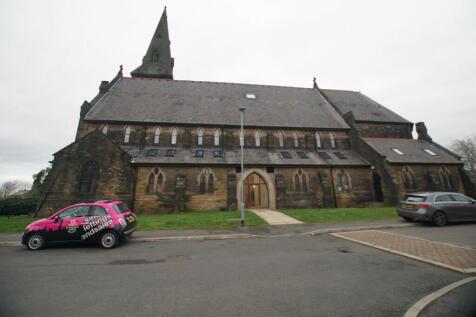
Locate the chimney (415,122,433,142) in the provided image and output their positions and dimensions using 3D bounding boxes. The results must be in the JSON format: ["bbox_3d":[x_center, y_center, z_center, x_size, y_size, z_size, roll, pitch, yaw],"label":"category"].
[{"bbox_3d":[21.280,-2.955,22.778,0.750,2.100,1.050,1,-14,-7],"label":"chimney"}]

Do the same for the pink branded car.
[{"bbox_3d":[-5.829,2.448,7.554,3.550,1.490,1.630,1,-11,-7],"label":"pink branded car"}]

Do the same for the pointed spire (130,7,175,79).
[{"bbox_3d":[-15.587,-23.294,40.497,7.013,19.582,7.013,1,-14,-7],"label":"pointed spire"}]

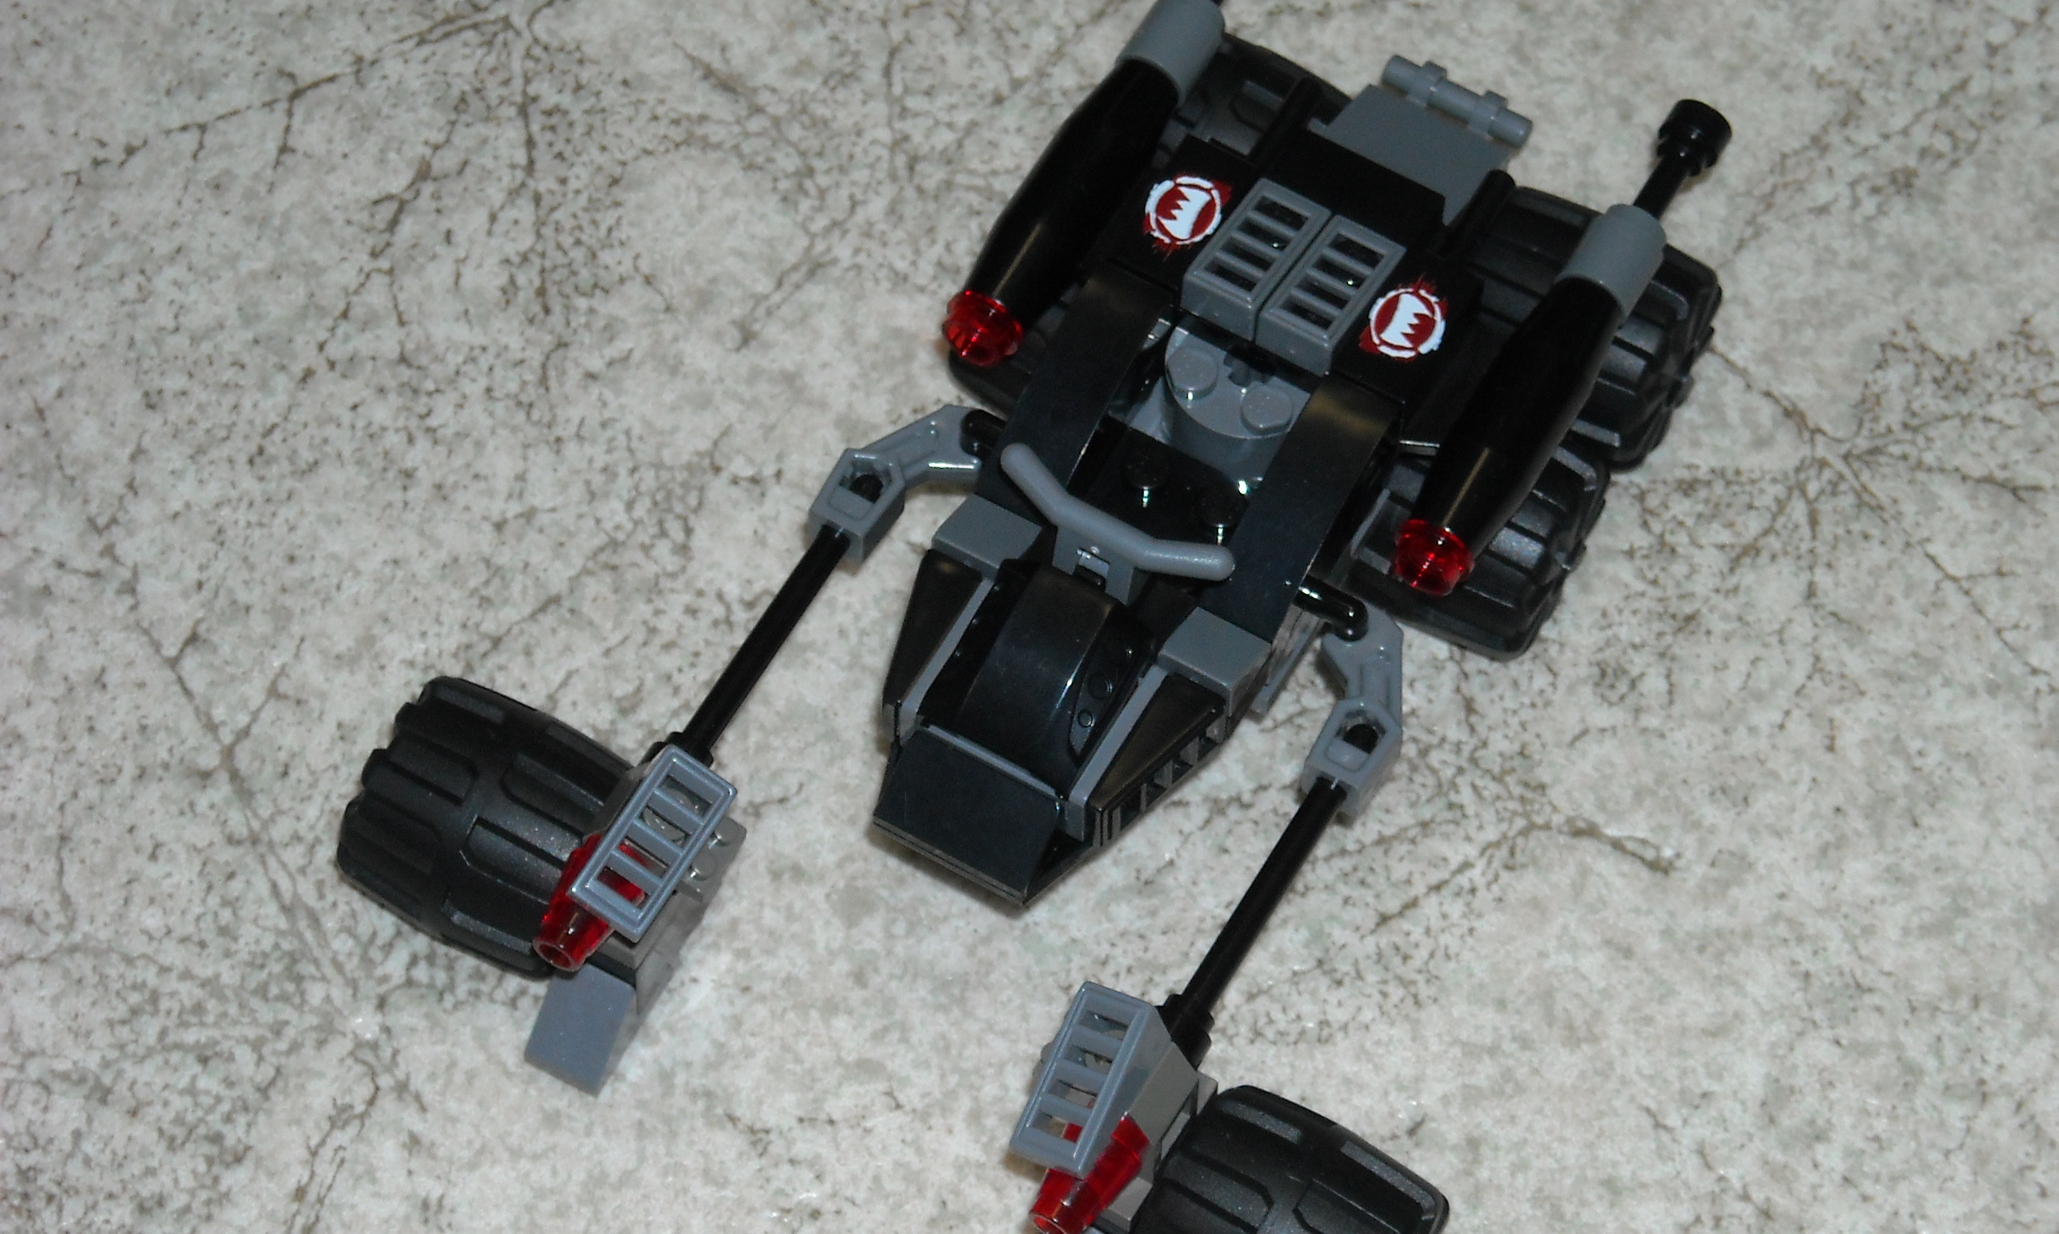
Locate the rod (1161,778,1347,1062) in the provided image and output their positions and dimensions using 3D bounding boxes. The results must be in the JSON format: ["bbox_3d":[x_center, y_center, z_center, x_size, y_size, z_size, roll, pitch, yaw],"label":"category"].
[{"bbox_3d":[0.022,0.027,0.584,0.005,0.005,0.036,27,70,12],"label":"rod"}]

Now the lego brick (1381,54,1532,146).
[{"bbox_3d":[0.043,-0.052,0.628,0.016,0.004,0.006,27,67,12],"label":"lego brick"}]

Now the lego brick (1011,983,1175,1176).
[{"bbox_3d":[0.005,0.042,0.568,0.008,0.006,0.016,19,63,34],"label":"lego brick"}]

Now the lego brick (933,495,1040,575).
[{"bbox_3d":[-0.004,-0.007,0.585,0.008,0.006,0.008,27,67,12],"label":"lego brick"}]

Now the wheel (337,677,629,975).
[{"bbox_3d":[-0.051,0.020,0.596,0.023,0.024,0.024,27,67,12],"label":"wheel"}]

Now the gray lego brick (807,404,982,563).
[{"bbox_3d":[-0.012,-0.013,0.599,0.020,0.006,0.009,-33,68,-15],"label":"gray lego brick"}]

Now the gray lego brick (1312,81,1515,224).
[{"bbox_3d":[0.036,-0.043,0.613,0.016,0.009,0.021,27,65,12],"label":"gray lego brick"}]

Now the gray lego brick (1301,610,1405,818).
[{"bbox_3d":[0.031,0.009,0.591,0.010,0.006,0.020,14,63,5],"label":"gray lego brick"}]

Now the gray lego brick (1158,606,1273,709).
[{"bbox_3d":[0.017,0.003,0.580,0.008,0.006,0.008,27,67,12],"label":"gray lego brick"}]

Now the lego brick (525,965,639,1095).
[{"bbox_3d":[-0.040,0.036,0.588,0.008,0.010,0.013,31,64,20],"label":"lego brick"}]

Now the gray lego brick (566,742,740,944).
[{"bbox_3d":[-0.035,0.021,0.576,0.008,0.006,0.016,31,64,20],"label":"gray lego brick"}]

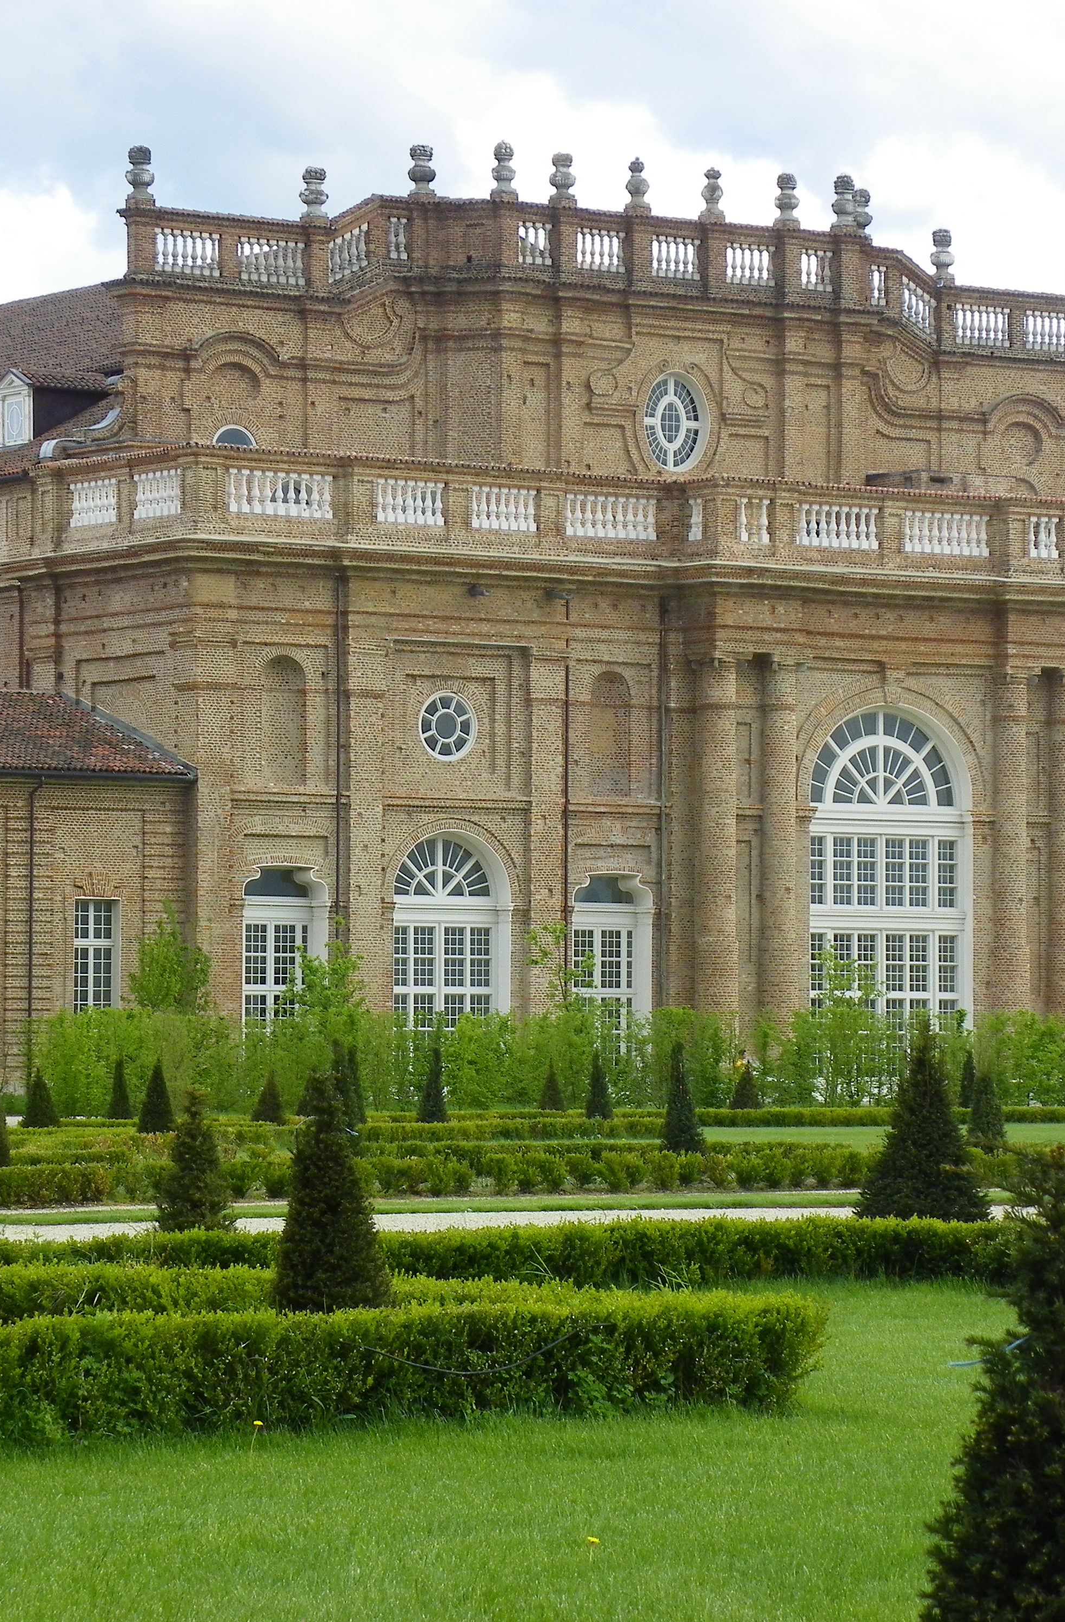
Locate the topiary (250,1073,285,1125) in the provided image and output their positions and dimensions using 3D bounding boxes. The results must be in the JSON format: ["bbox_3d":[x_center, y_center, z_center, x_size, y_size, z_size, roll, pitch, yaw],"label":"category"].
[{"bbox_3d":[-4.473,4.974,99.978,0.600,1.123,0.600,0,-2,0],"label":"topiary"}]

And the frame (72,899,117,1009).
[{"bbox_3d":[-11.376,4.011,153.946,1.345,3.502,0.300,2,-3,-34],"label":"frame"}]

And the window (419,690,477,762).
[{"bbox_3d":[-2.355,-2.267,159.710,1.786,1.865,0.300,2,-3,-34],"label":"window"}]

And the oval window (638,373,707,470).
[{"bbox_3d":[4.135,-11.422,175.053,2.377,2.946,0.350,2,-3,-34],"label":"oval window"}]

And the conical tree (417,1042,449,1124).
[{"bbox_3d":[-1.684,4.716,99.967,0.520,1.662,0.520,0,-2,0],"label":"conical tree"}]

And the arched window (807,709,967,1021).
[{"bbox_3d":[8.442,2.102,140.186,4.325,9.149,0.800,2,-3,-35],"label":"arched window"}]

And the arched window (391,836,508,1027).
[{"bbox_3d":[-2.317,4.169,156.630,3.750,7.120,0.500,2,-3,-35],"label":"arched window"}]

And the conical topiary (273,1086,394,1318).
[{"bbox_3d":[-1.054,2.143,30.972,0.630,1.428,0.630,0,-2,0],"label":"conical topiary"}]

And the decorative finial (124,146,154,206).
[{"bbox_3d":[-10.829,-17.466,163.616,0.840,1.720,0.840,0,-2,0],"label":"decorative finial"}]

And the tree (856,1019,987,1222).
[{"bbox_3d":[2.764,2.316,42.035,0.992,1.698,0.992,0,-2,0],"label":"tree"}]

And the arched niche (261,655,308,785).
[{"bbox_3d":[-5.579,-1.989,130.681,1.211,2.882,0.450,2,-3,-35],"label":"arched niche"}]

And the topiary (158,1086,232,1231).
[{"bbox_3d":[-2.474,2.679,43.474,0.540,1.309,0.540,0,-2,0],"label":"topiary"}]

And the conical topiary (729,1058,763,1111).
[{"bbox_3d":[4.461,5.848,123.973,0.700,1.355,0.700,0,-2,0],"label":"conical topiary"}]

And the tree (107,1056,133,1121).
[{"bbox_3d":[-7.167,4.975,103.030,0.469,1.415,0.469,0,-2,0],"label":"tree"}]

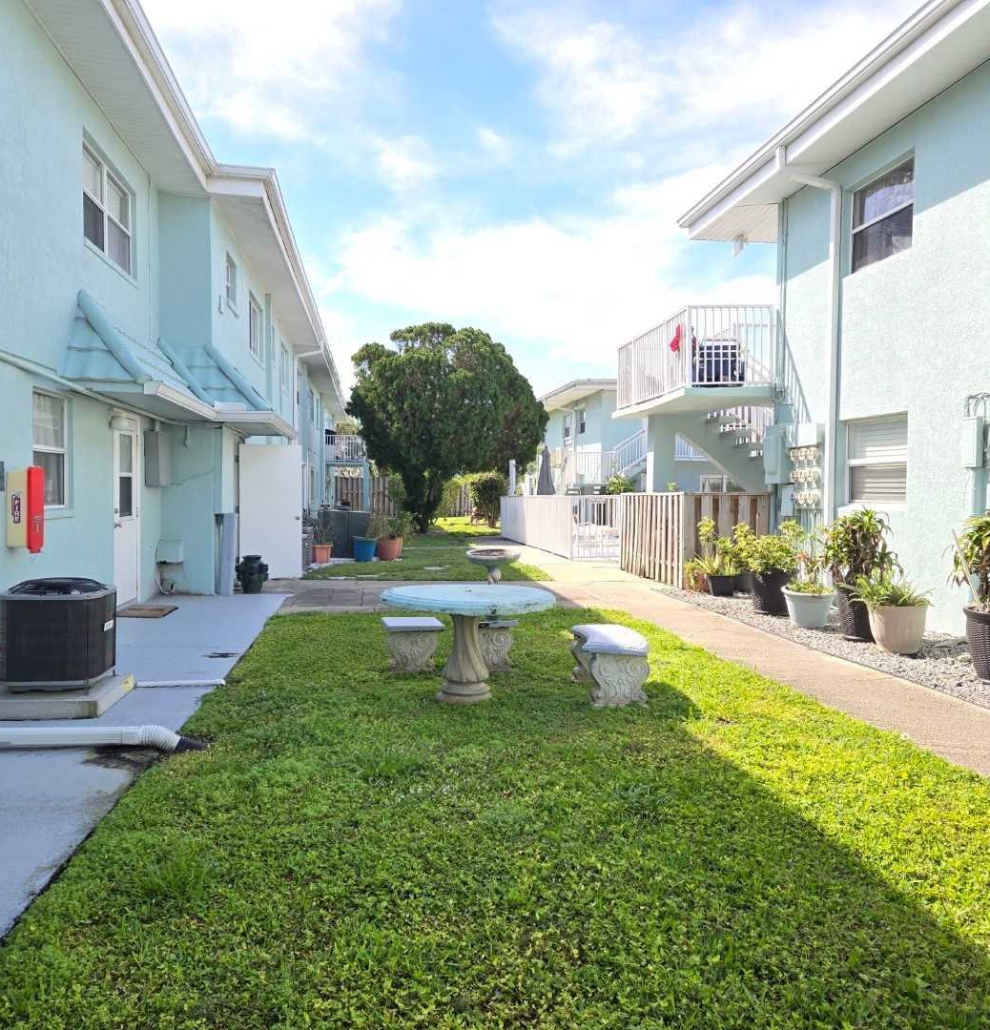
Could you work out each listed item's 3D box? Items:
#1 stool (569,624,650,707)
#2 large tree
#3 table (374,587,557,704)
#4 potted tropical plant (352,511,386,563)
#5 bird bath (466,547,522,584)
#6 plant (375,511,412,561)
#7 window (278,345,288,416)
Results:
[{"bbox_3d":[0.750,1.008,6.293,0.470,0.390,1.000,0,1,-3],"label":"stool"},{"bbox_3d":[-1.643,-2.845,30.153,6.500,6.900,6.200,0,1,-8],"label":"large tree"},{"bbox_3d":[-0.186,0.858,5.991,1.170,0.700,1.170,0,1,-8],"label":"table"},{"bbox_3d":[-2.461,0.398,17.740,0.620,1.030,0.600,0,1,-8],"label":"potted tropical plant"},{"bbox_3d":[-0.009,0.743,8.870,0.530,0.790,0.530,0,1,-8],"label":"bird bath"},{"bbox_3d":[-2.015,0.402,18.038,0.720,1.000,0.680,0,1,-8],"label":"plant"},{"bbox_3d":[-5.016,-3.414,21.543,0.140,1.100,1.700,0,1,-8],"label":"window"}]

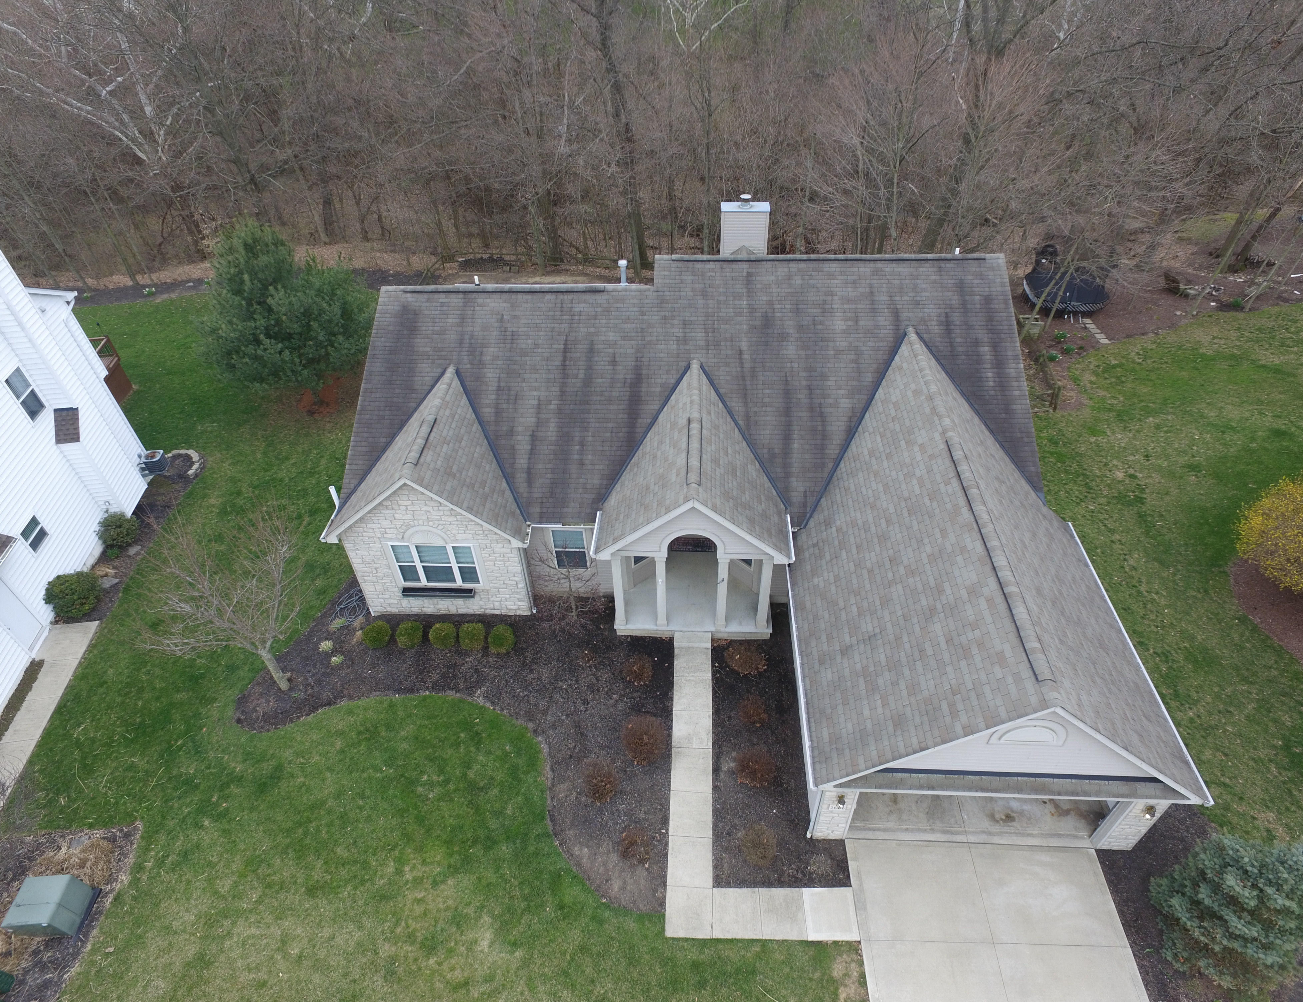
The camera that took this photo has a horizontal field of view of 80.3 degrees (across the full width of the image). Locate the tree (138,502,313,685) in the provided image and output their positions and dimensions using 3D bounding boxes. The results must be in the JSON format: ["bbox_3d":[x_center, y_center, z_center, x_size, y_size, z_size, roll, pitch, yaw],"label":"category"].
[{"bbox_3d":[-9.086,2.676,17.577,3.800,5.100,3.800,1,42,4],"label":"tree"}]

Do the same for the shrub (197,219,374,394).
[{"bbox_3d":[-12.409,-6.255,26.767,5.400,6.600,5.400,1,42,4],"label":"shrub"}]

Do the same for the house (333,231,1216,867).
[{"bbox_3d":[1.169,-1.994,20.714,17.900,7.000,19.700,1,42,4],"label":"house"}]

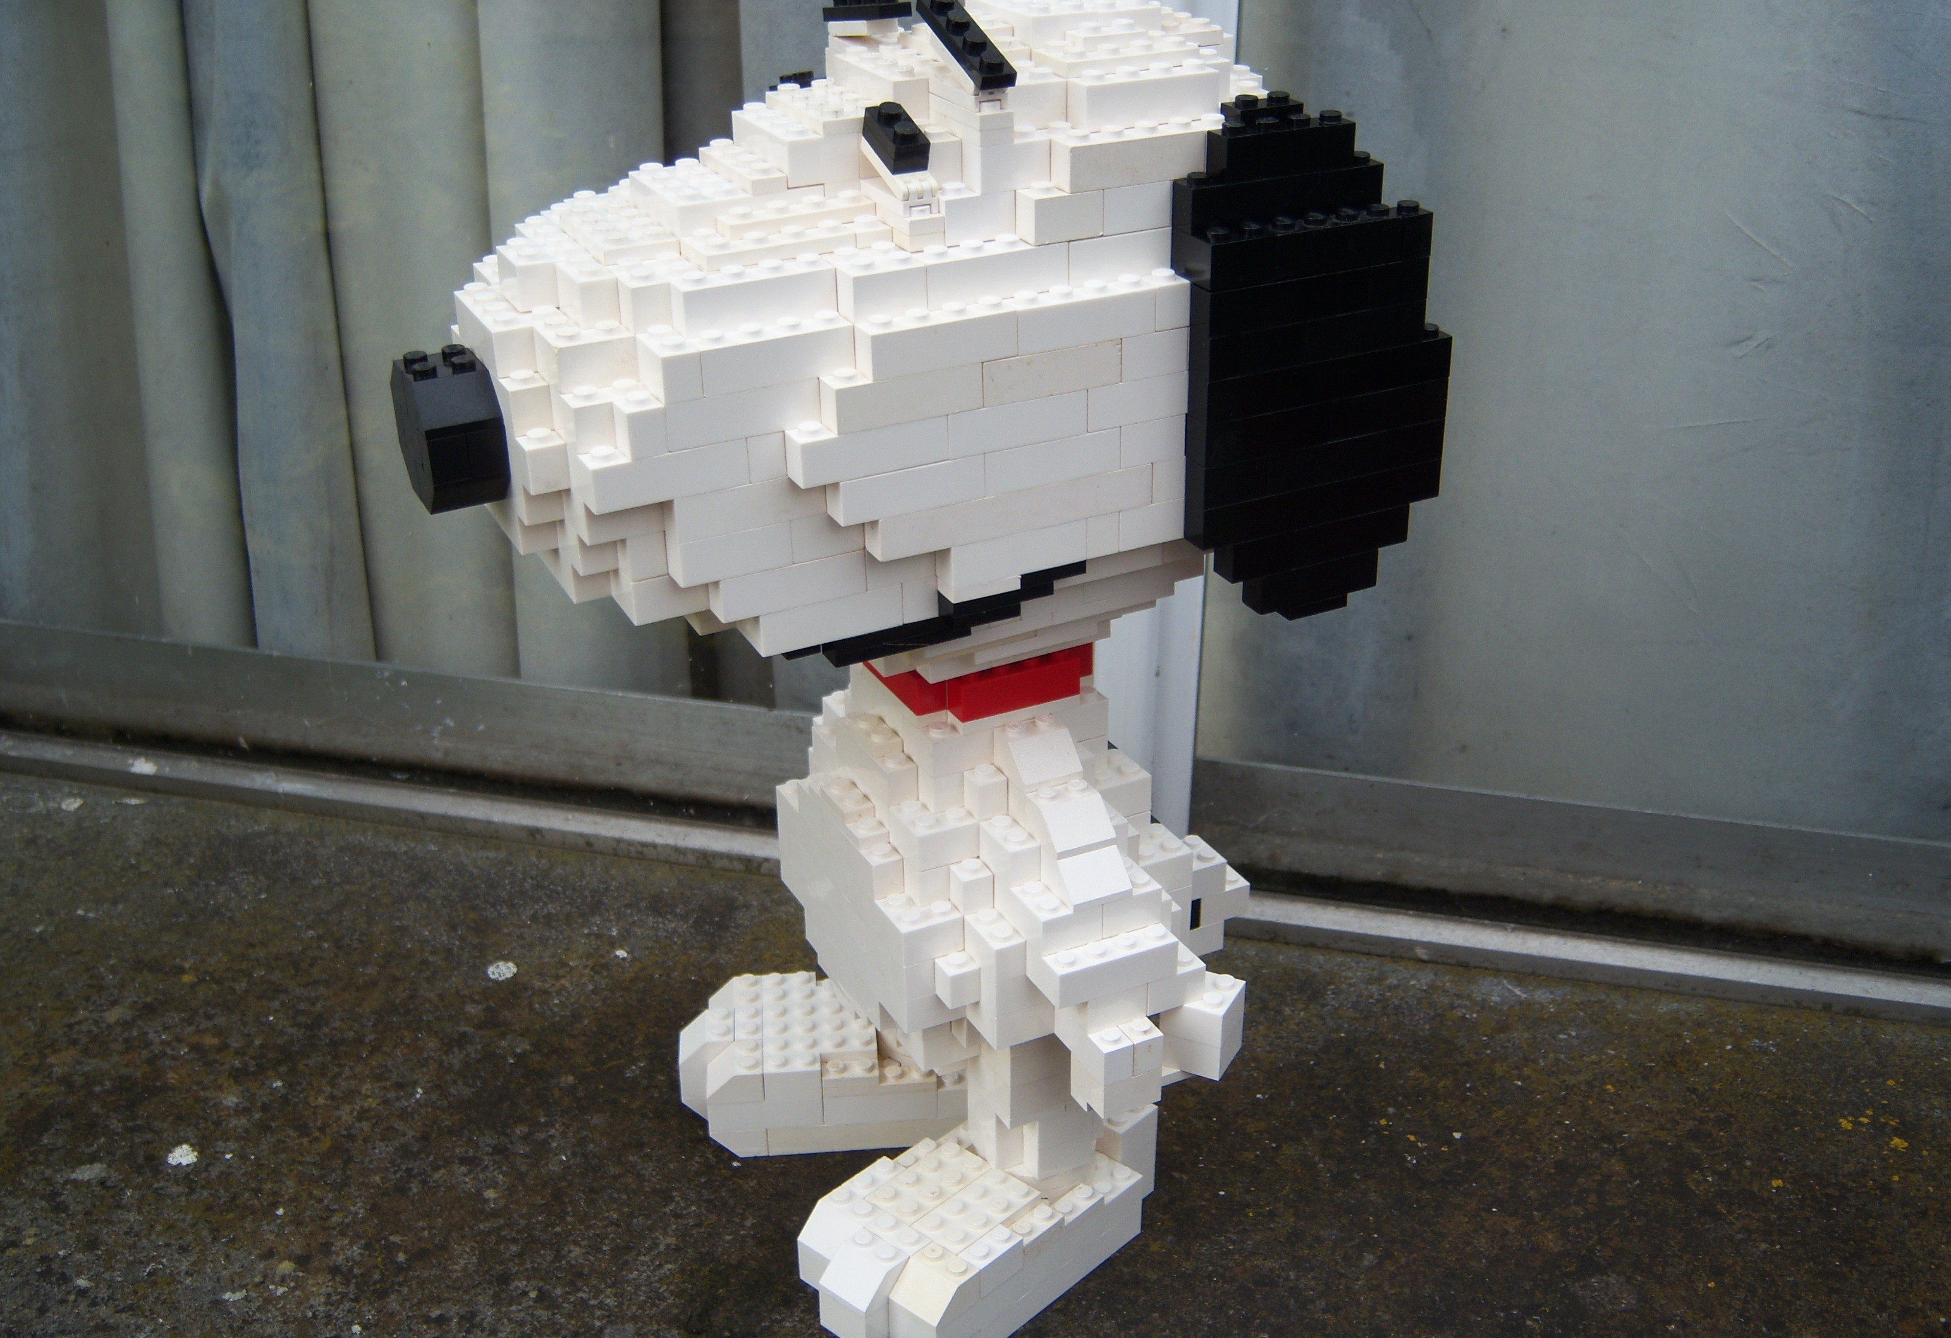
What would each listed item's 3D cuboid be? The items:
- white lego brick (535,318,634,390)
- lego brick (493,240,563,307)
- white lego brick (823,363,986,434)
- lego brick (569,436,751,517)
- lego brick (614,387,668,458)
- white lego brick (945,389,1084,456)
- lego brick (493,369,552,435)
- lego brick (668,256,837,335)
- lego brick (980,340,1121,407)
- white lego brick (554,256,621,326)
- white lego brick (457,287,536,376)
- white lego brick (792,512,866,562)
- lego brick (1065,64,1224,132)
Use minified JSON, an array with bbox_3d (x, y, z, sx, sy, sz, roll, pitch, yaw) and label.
[{"bbox_3d":[-0.077,-0.063,0.400,0.016,0.011,0.016,-14,29,-23],"label":"white lego brick"},{"bbox_3d":[-0.092,-0.081,0.415,0.008,0.011,0.016,-14,29,-23],"label":"lego brick"},{"bbox_3d":[-0.015,-0.056,0.405,0.032,0.011,0.010,-14,29,-23],"label":"white lego brick"},{"bbox_3d":[-0.062,-0.041,0.402,0.032,0.011,0.015,-14,29,-22],"label":"lego brick"},{"bbox_3d":[-0.064,-0.048,0.392,0.008,0.011,0.008,-14,29,-23],"label":"lego brick"},{"bbox_3d":[0.007,-0.052,0.421,0.032,0.010,0.011,-14,29,-22],"label":"white lego brick"},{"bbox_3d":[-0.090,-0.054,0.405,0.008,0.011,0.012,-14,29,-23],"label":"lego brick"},{"bbox_3d":[-0.043,-0.074,0.401,0.032,0.011,0.008,-14,29,-23],"label":"lego brick"},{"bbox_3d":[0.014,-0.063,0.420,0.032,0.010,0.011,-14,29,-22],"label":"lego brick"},{"bbox_3d":[-0.077,-0.076,0.406,0.008,0.011,0.016,-14,29,-23],"label":"white lego brick"},{"bbox_3d":[-0.099,-0.070,0.417,0.008,0.011,0.032,-14,30,-23],"label":"white lego brick"},{"bbox_3d":[-0.032,-0.030,0.421,0.016,0.010,0.011,-14,29,-22],"label":"white lego brick"},{"bbox_3d":[0.034,-0.119,0.422,0.032,0.011,0.012,-14,29,-23],"label":"lego brick"}]

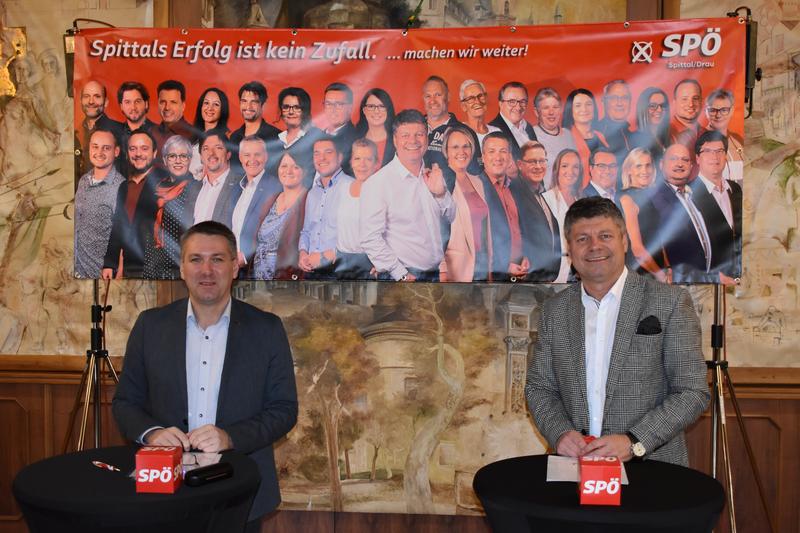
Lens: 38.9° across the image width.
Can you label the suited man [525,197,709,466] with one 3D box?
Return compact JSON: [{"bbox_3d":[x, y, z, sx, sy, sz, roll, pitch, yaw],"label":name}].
[{"bbox_3d":[0.660,0.711,3.455,0.560,1.839,0.450,1,3,24],"label":"suited man"}]

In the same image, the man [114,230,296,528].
[{"bbox_3d":[-0.590,0.743,3.527,0.560,1.768,0.440,0,3,-3],"label":"man"}]

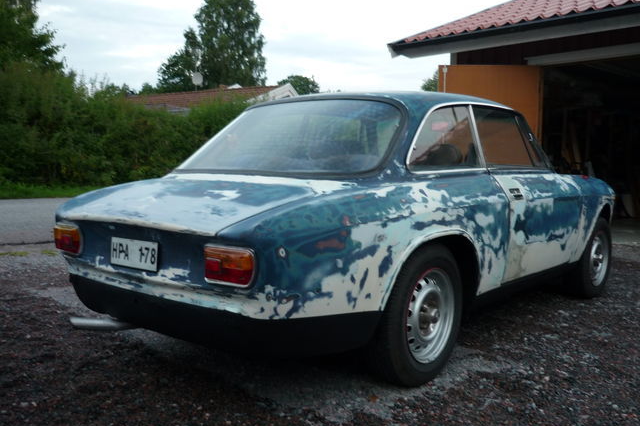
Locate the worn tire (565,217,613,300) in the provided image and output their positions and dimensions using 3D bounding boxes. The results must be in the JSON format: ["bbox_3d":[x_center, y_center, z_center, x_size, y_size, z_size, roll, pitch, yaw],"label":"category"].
[{"bbox_3d":[1.905,0.318,4.315,0.180,0.590,0.590,3,5,41],"label":"worn tire"}]

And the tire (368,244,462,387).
[{"bbox_3d":[0.394,0.408,2.510,0.180,0.590,0.590,3,5,39],"label":"tire"}]

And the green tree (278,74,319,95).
[{"bbox_3d":[-1.950,-7.500,55.000,4.500,10.100,4.500,0,4,0],"label":"green tree"}]

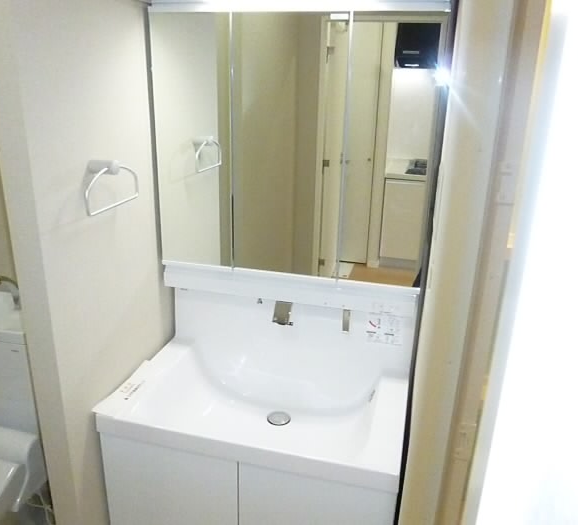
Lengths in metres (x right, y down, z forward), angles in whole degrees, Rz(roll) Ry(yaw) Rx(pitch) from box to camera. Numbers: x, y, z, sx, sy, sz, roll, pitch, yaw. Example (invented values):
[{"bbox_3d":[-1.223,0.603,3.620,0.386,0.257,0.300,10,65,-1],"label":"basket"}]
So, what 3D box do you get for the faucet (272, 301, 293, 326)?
[{"bbox_3d":[-0.015,0.150,1.497,0.050,0.067,0.068,6,19,14],"label":"faucet"}]

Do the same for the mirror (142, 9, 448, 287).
[{"bbox_3d":[-0.004,-0.293,1.346,0.750,0.675,0.030,6,19,14],"label":"mirror"}]

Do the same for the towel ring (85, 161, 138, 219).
[{"bbox_3d":[-0.426,-0.184,1.172,0.066,0.113,0.205,6,19,14],"label":"towel ring"}]

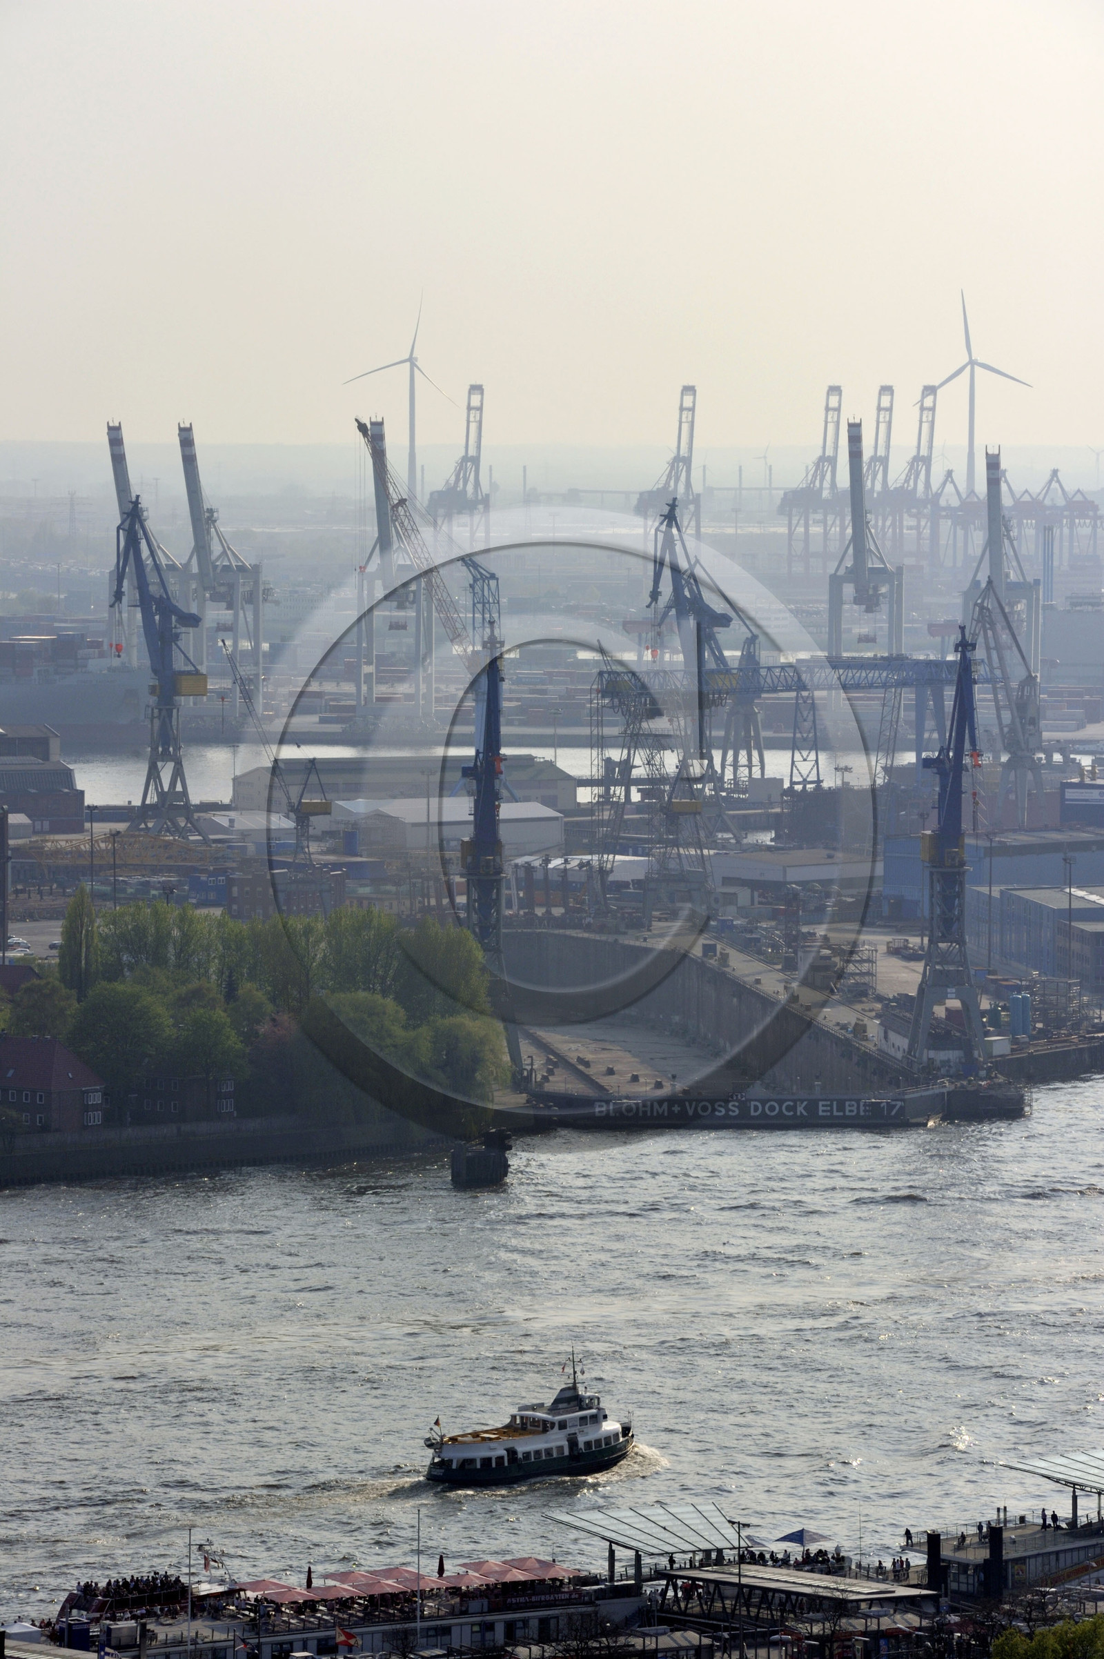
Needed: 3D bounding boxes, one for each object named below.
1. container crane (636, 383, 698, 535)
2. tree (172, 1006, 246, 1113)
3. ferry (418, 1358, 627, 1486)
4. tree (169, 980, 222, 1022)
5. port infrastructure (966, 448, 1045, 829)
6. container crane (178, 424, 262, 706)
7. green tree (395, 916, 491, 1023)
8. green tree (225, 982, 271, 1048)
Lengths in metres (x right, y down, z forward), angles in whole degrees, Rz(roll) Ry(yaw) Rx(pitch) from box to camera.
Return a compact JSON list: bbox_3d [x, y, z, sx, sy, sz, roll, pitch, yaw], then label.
[{"bbox_3d":[68.935,-207.632,4426.697,26.000,117.000,58.000,-1,3,-17],"label":"container crane"},{"bbox_3d":[-48.367,32.471,1040.000,10.200,15.400,10.000,0,3,0],"label":"tree"},{"bbox_3d":[-2.280,58.940,740.000,7.000,11.200,27.000,3,5,44],"label":"ferry"},{"bbox_3d":[-53.092,28.927,1100.000,8.200,12.500,8.000,0,3,0],"label":"tree"},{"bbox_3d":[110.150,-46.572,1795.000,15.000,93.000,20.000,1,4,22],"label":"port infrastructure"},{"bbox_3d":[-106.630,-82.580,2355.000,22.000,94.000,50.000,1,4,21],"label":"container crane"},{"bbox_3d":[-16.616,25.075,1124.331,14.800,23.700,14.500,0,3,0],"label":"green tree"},{"bbox_3d":[-44.860,30.730,1088.000,7.500,15.500,7.500,0,3,0],"label":"green tree"}]

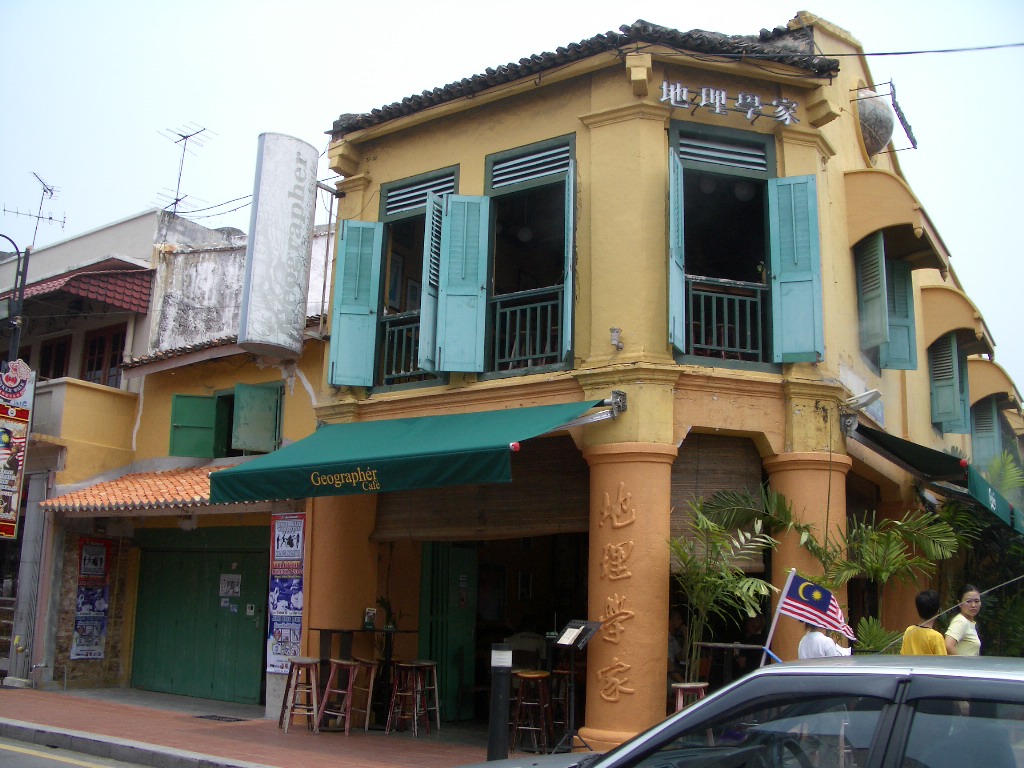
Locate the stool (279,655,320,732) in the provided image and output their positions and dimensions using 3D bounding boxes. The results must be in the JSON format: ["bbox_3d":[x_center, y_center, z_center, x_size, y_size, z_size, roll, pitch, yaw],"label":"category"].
[{"bbox_3d":[-2.201,3.249,10.828,0.365,0.715,0.365,1,-12,6],"label":"stool"}]

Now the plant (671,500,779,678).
[{"bbox_3d":[2.004,2.377,10.025,1.100,2.395,1.000,5,-12,-14],"label":"plant"}]

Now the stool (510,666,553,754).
[{"bbox_3d":[0.182,3.133,9.911,0.365,0.715,0.365,1,-12,6],"label":"stool"}]

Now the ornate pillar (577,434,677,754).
[{"bbox_3d":[1.095,2.051,9.897,0.900,2.880,0.900,2,-12,0],"label":"ornate pillar"}]

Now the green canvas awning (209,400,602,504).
[{"bbox_3d":[-1.163,0.715,10.762,3.860,1.050,1.630,-7,-14,33],"label":"green canvas awning"}]

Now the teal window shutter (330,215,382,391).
[{"bbox_3d":[-1.802,-0.946,12.018,0.509,1.975,0.050,3,-12,-5],"label":"teal window shutter"}]

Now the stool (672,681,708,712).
[{"bbox_3d":[1.558,2.991,9.029,0.365,0.715,0.365,2,-12,0],"label":"stool"}]

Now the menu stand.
[{"bbox_3d":[0.607,2.889,9.865,0.420,1.260,0.480,13,-16,-43],"label":"menu stand"}]

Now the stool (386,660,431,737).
[{"bbox_3d":[-1.117,3.415,11.282,0.370,0.740,0.370,-4,-13,26],"label":"stool"}]

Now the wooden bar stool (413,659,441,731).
[{"bbox_3d":[-0.989,3.461,11.485,0.370,0.740,0.370,1,-12,0],"label":"wooden bar stool"}]

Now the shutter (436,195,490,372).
[{"bbox_3d":[-0.526,-1.094,11.158,0.509,1.981,0.050,2,-12,-2],"label":"shutter"}]

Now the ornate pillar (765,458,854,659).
[{"bbox_3d":[3.084,2.246,10.799,1.000,3.023,1.000,5,-12,-14],"label":"ornate pillar"}]

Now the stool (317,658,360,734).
[{"bbox_3d":[-1.819,3.264,10.840,0.365,0.715,0.365,1,-12,6],"label":"stool"}]

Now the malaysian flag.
[{"bbox_3d":[1.623,1.185,5.500,0.420,0.215,0.080,22,-5,19],"label":"malaysian flag"}]

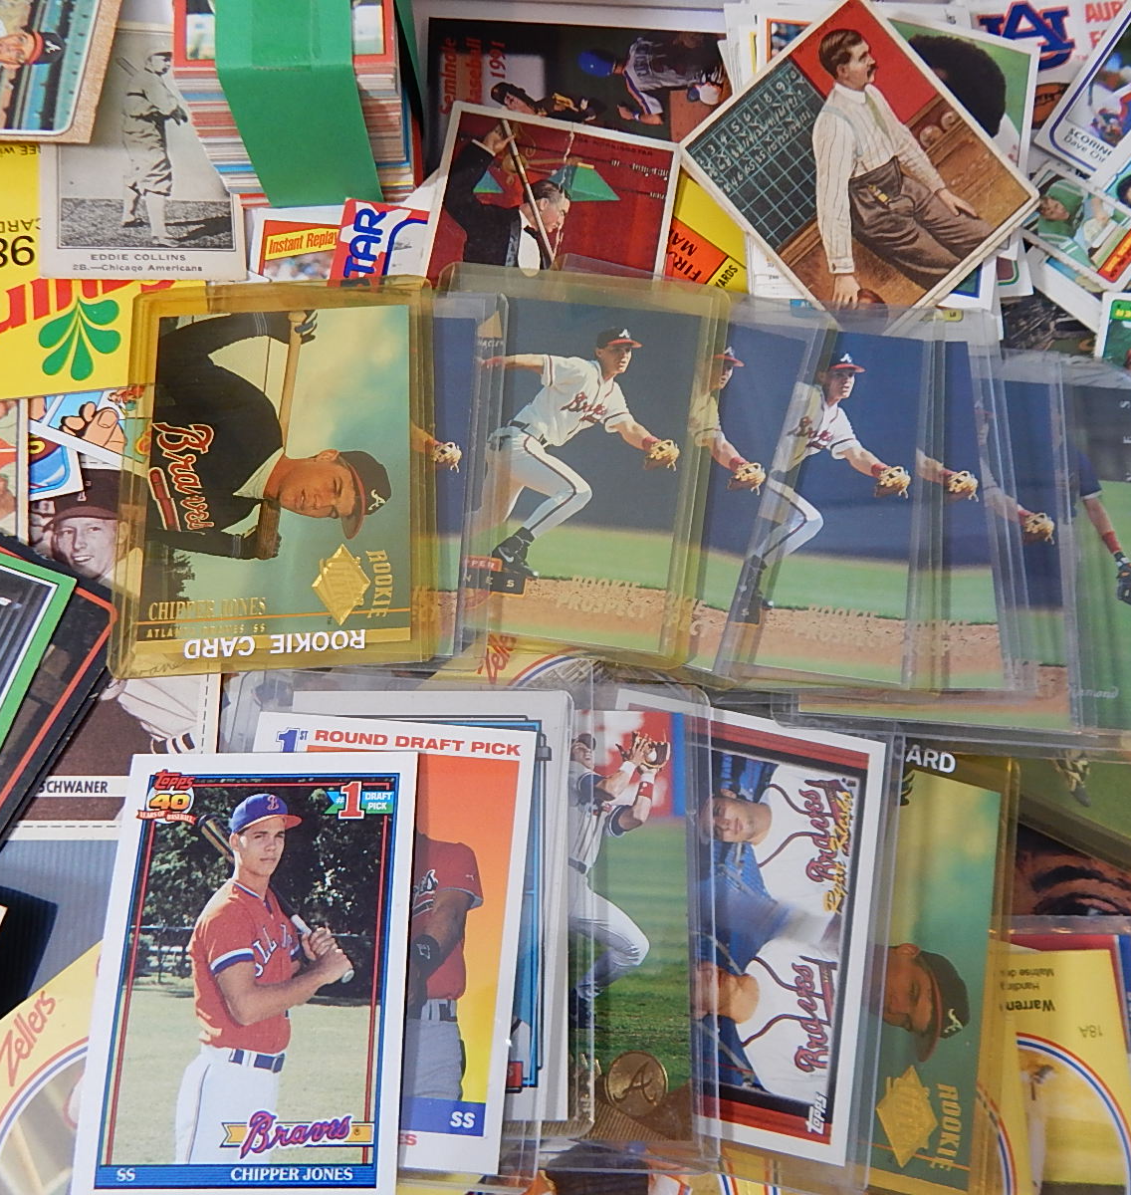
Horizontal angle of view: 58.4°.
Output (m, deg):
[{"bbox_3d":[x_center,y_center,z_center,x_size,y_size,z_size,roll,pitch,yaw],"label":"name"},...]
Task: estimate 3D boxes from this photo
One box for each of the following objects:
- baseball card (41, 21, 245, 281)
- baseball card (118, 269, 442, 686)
[{"bbox_3d":[-0.114,-0.122,0.274,0.051,0.002,0.083,-3,74,-14],"label":"baseball card"},{"bbox_3d":[-0.071,-0.033,0.249,0.076,0.003,0.102,-3,73,-2],"label":"baseball card"}]

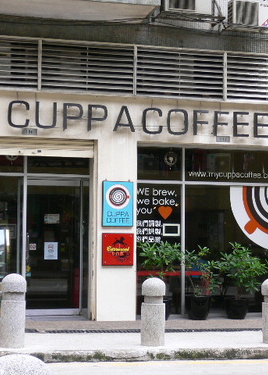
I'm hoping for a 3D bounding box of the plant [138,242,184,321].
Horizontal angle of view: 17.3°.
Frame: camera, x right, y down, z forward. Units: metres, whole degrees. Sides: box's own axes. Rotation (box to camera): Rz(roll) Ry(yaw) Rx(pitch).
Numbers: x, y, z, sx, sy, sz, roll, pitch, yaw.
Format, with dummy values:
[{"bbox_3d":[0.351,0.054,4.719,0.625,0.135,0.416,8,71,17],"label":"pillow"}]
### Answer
[{"bbox_3d":[0.439,1.506,14.455,0.624,1.262,0.550,1,-3,-16],"label":"plant"}]

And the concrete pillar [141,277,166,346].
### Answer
[{"bbox_3d":[0.243,1.613,11.408,0.312,0.875,0.312,0,-3,0],"label":"concrete pillar"}]

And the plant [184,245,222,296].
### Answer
[{"bbox_3d":[1.168,1.378,14.641,0.551,0.851,0.500,1,-3,-16],"label":"plant"}]

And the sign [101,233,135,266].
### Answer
[{"bbox_3d":[-0.236,0.955,13.488,0.490,0.501,0.040,1,-4,-16],"label":"sign"}]

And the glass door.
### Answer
[{"bbox_3d":[-1.252,0.948,14.202,0.988,2.192,0.080,1,-3,-16],"label":"glass door"}]

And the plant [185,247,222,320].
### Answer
[{"bbox_3d":[1.167,1.564,14.631,0.550,1.222,0.500,1,-3,-16],"label":"plant"}]

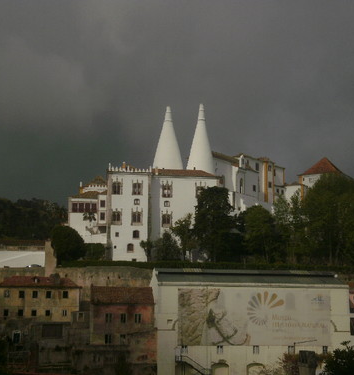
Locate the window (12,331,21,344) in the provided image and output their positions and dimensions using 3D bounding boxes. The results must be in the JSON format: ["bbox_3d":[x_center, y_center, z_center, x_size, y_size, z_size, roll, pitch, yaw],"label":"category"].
[{"bbox_3d":[-25.845,24.262,119.000,1.450,2.100,0.300,1,-11,-4],"label":"window"}]

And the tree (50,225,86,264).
[{"bbox_3d":[-23.782,12.380,160.000,7.400,8.500,7.400,0,-11,0],"label":"tree"}]

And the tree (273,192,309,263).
[{"bbox_3d":[25.178,8.796,162.000,7.600,15.500,7.600,0,-11,0],"label":"tree"}]

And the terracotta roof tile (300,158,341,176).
[{"bbox_3d":[52.479,-7.747,263.000,14.000,5.600,14.000,-4,-12,22],"label":"terracotta roof tile"}]

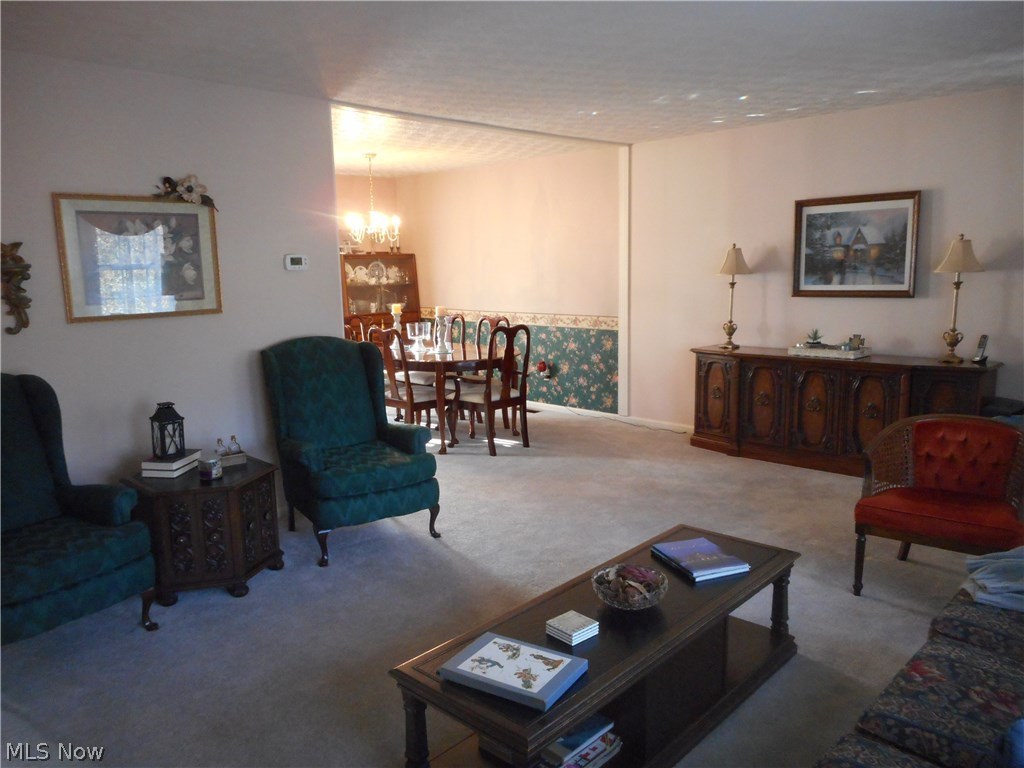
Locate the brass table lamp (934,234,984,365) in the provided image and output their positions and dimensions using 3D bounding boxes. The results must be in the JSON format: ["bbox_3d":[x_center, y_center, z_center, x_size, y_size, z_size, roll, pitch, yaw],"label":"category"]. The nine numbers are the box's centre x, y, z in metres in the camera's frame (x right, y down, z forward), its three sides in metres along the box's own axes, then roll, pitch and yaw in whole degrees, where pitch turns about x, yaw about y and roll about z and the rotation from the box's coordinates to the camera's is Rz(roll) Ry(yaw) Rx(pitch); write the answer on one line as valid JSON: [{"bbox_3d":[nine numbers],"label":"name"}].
[{"bbox_3d":[2.817,-0.524,4.682,0.270,0.800,0.270,8,14,43],"label":"brass table lamp"}]

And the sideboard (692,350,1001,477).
[{"bbox_3d":[2.229,0.190,5.253,1.980,0.770,0.500,8,13,42],"label":"sideboard"}]

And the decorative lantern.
[{"bbox_3d":[-1.701,0.221,3.646,0.122,0.260,0.122,-10,13,-42],"label":"decorative lantern"}]

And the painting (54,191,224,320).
[{"bbox_3d":[-1.966,-0.671,3.951,0.031,0.625,0.799,8,13,44],"label":"painting"}]

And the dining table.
[{"bbox_3d":[-0.747,0.058,6.567,1.905,0.748,1.126,8,13,44],"label":"dining table"}]

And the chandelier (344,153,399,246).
[{"bbox_3d":[-1.267,-1.667,6.709,0.510,0.790,0.510,-1,10,0],"label":"chandelier"}]

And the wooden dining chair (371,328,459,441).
[{"bbox_3d":[-0.811,0.015,6.067,0.512,0.998,0.604,8,13,44],"label":"wooden dining chair"}]

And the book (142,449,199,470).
[{"bbox_3d":[-1.675,0.368,3.658,0.175,0.037,0.250,0,10,7],"label":"book"}]

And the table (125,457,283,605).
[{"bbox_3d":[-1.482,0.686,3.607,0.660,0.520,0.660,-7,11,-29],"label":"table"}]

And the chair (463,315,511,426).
[{"bbox_3d":[-0.323,-0.080,6.503,0.500,0.990,0.560,8,14,43],"label":"chair"}]

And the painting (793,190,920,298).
[{"bbox_3d":[2.476,-0.998,5.394,0.870,0.722,0.036,8,13,44],"label":"painting"}]

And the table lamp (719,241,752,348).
[{"bbox_3d":[1.740,-0.686,5.807,0.200,0.819,0.200,8,13,44],"label":"table lamp"}]

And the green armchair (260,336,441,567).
[{"bbox_3d":[-0.884,0.301,4.075,0.737,1.091,0.794,-7,11,-33],"label":"green armchair"}]

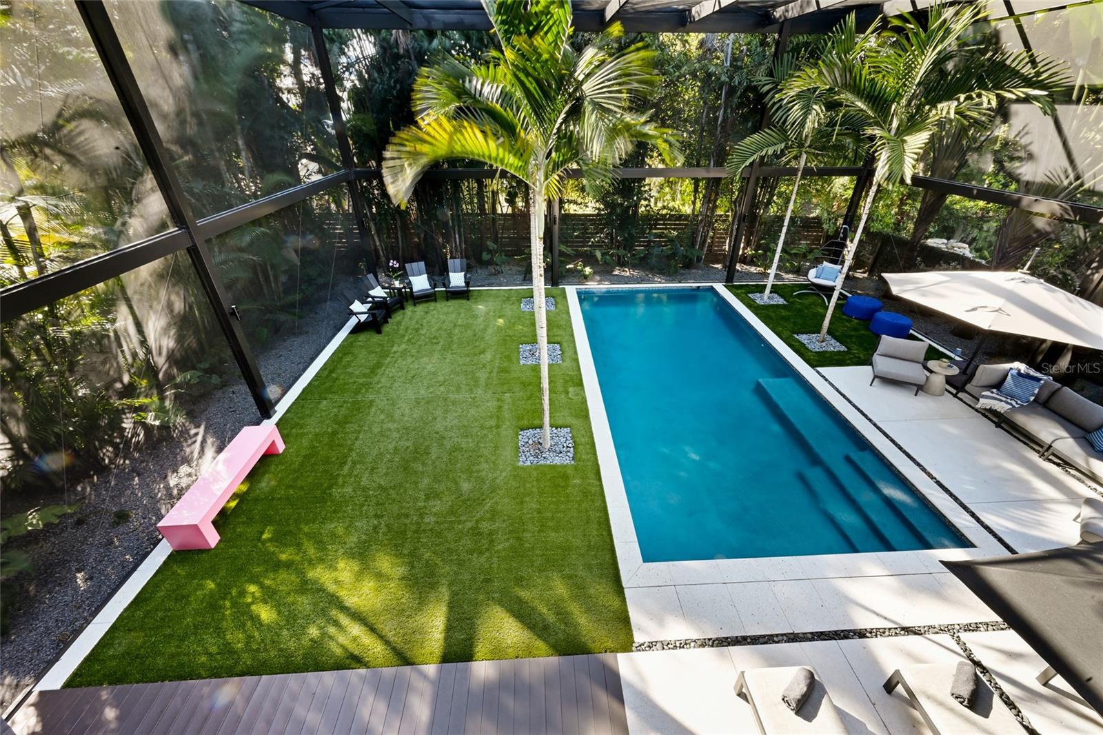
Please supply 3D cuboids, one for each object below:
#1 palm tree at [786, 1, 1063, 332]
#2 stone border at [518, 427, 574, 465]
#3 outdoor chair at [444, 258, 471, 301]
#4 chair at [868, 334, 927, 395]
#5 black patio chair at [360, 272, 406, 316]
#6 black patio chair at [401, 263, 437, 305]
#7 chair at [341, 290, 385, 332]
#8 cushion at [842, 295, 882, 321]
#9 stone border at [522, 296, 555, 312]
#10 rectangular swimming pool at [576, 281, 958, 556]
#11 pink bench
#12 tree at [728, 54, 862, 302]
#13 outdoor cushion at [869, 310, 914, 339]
[{"bbox_3d":[6.565,-3.209,8.528,4.800,6.150,4.200,-2,31,-2],"label":"palm tree"},{"bbox_3d":[-0.089,1.275,7.046,0.875,0.060,0.851,-2,31,-2],"label":"stone border"},{"bbox_3d":[-2.708,-2.545,12.448,0.750,0.990,0.880,-2,31,-2],"label":"outdoor chair"},{"bbox_3d":[6.878,-0.024,8.471,0.790,0.760,0.880,15,35,23],"label":"chair"},{"bbox_3d":[-4.542,-1.924,11.456,0.800,0.970,0.700,8,32,13],"label":"black patio chair"},{"bbox_3d":[-3.717,-2.381,12.194,0.700,0.970,0.800,-15,34,-22],"label":"black patio chair"},{"bbox_3d":[-4.608,-1.412,10.620,0.800,0.970,0.700,0,31,0],"label":"chair"},{"bbox_3d":[8.257,-1.596,11.371,0.860,0.410,0.860,-2,31,-2],"label":"cushion"},{"bbox_3d":[-0.367,-1.805,12.131,0.950,0.060,0.960,-2,31,-2],"label":"stone border"},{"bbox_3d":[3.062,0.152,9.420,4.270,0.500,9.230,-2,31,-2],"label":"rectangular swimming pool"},{"bbox_3d":[-4.592,1.623,6.146,0.472,0.454,1.902,-2,31,-2],"label":"pink bench"},{"bbox_3d":[5.982,-4.419,10.849,3.100,5.700,3.000,-2,31,-2],"label":"tree"},{"bbox_3d":[8.217,-1.028,10.367,0.780,0.380,0.780,-2,31,-2],"label":"outdoor cushion"}]

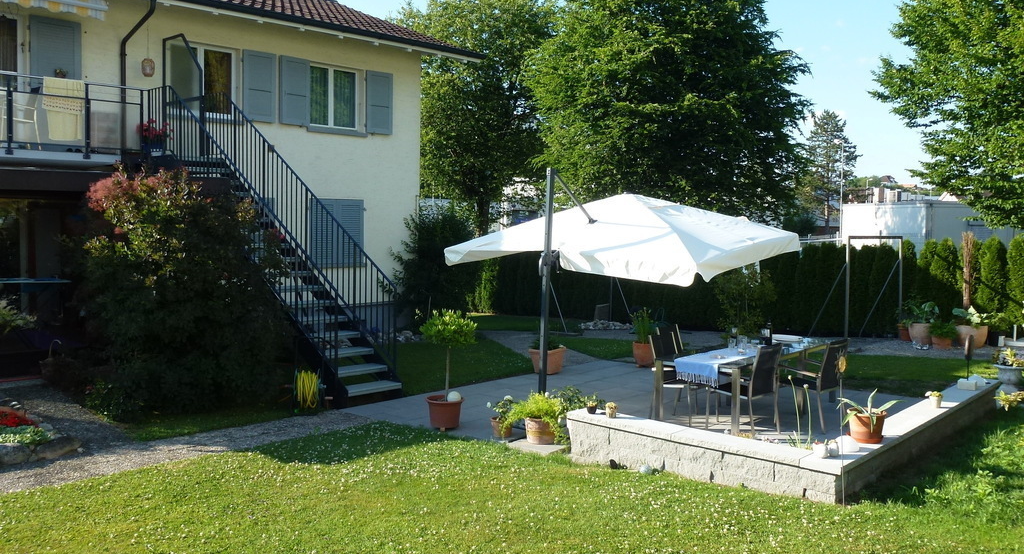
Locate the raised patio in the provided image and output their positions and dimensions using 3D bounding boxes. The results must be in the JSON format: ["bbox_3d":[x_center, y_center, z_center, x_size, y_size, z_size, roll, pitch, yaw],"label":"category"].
[{"bbox_3d":[1.818,1.354,9.428,5.500,0.480,5.200,5,5,42],"label":"raised patio"}]

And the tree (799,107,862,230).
[{"bbox_3d":[21.122,-6.070,54.824,4.300,9.920,4.300,5,5,42],"label":"tree"}]

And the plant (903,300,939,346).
[{"bbox_3d":[7.609,0.853,15.400,0.620,0.798,0.620,2,4,26],"label":"plant"}]

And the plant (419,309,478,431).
[{"bbox_3d":[-0.673,0.970,8.791,0.620,1.234,0.620,0,3,-5],"label":"plant"}]

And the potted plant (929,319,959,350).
[{"bbox_3d":[7.766,1.041,14.891,0.520,0.485,0.520,2,4,28],"label":"potted plant"}]

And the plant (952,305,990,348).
[{"bbox_3d":[8.367,0.915,15.089,0.680,0.721,0.680,2,4,29],"label":"plant"}]

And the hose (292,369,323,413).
[{"bbox_3d":[-2.348,1.301,9.502,0.340,0.471,0.420,0,3,-14],"label":"hose"}]

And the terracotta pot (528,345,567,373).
[{"bbox_3d":[0.526,1.230,12.143,0.400,0.340,0.400,3,4,42],"label":"terracotta pot"}]

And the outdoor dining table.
[{"bbox_3d":[2.758,1.201,9.511,0.977,0.730,2.484,3,4,42],"label":"outdoor dining table"}]

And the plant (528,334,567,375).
[{"bbox_3d":[0.510,1.070,11.768,0.400,0.580,0.400,5,5,42],"label":"plant"}]

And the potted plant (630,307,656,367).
[{"bbox_3d":[1.989,0.898,12.410,0.380,0.880,0.380,1,4,0],"label":"potted plant"}]

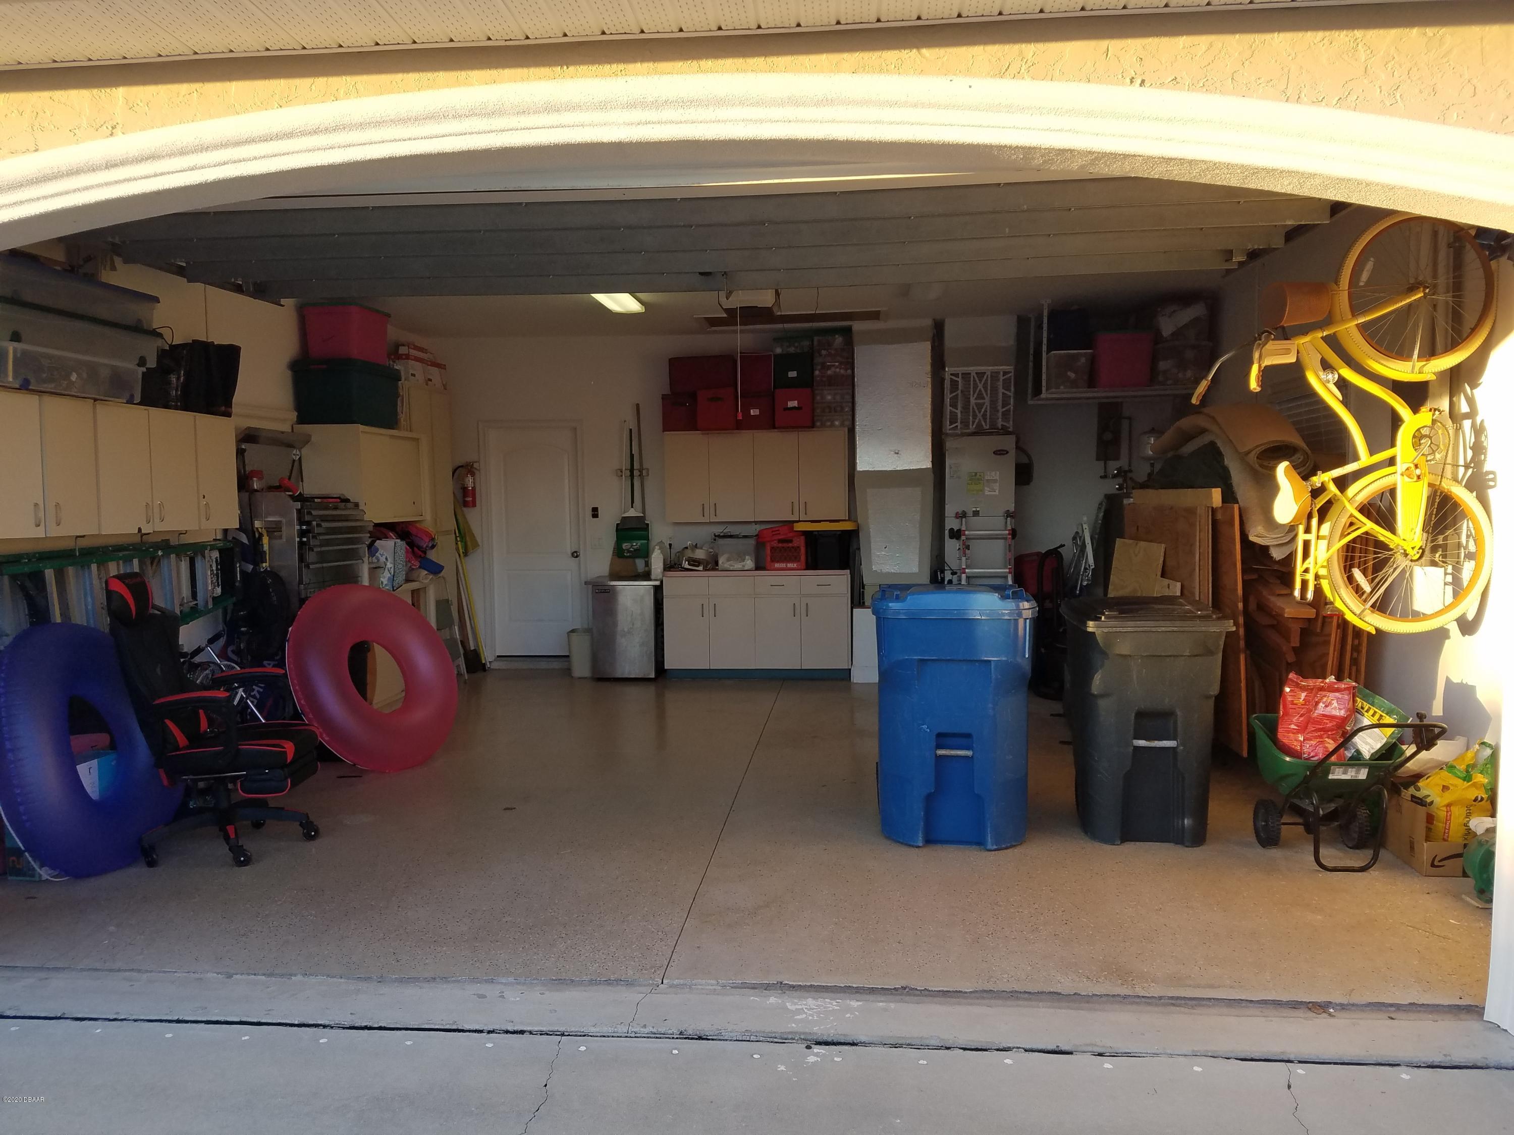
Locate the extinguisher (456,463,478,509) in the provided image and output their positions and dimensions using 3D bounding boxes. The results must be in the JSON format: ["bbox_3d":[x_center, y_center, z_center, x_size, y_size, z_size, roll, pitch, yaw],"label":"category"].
[{"bbox_3d":[-2.574,-0.725,10.101,0.205,0.409,0.130,0,3,5],"label":"extinguisher"}]

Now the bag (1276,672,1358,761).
[{"bbox_3d":[2.338,0.657,4.747,0.320,0.390,0.170,6,1,30],"label":"bag"}]

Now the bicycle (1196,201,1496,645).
[{"bbox_3d":[2.436,-0.570,4.618,1.063,1.693,0.700,0,3,5],"label":"bicycle"}]

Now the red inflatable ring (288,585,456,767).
[{"bbox_3d":[-2.159,0.619,6.464,0.260,1.125,1.125,-27,-9,26],"label":"red inflatable ring"}]

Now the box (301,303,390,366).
[{"bbox_3d":[-2.895,-1.621,8.050,0.406,0.374,0.553,0,3,5],"label":"box"}]

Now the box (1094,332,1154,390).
[{"bbox_3d":[2.785,-1.578,8.831,0.451,0.414,0.570,0,3,5],"label":"box"}]

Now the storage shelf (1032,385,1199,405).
[{"bbox_3d":[2.758,-1.347,8.863,1.160,0.080,0.700,0,3,5],"label":"storage shelf"}]

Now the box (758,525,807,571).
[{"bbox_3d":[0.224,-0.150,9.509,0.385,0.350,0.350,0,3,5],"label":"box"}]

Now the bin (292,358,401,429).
[{"bbox_3d":[-2.859,-1.180,7.959,0.440,0.450,0.790,0,3,5],"label":"bin"}]

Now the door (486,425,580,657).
[{"bbox_3d":[-1.974,-0.231,10.103,0.815,2.030,0.070,0,3,5],"label":"door"}]

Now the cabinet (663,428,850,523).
[{"bbox_3d":[0.011,-0.774,9.758,1.544,0.765,0.380,0,3,5],"label":"cabinet"}]

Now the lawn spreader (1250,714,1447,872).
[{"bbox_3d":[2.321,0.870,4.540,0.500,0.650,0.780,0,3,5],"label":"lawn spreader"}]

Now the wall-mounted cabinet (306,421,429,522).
[{"bbox_3d":[-2.840,-0.651,8.226,0.465,0.643,1.200,0,3,5],"label":"wall-mounted cabinet"}]

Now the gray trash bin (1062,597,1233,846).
[{"bbox_3d":[1.742,0.647,5.149,0.620,1.040,0.770,0,3,9],"label":"gray trash bin"}]

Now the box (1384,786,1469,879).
[{"bbox_3d":[2.769,1.033,4.577,0.335,0.310,0.390,0,3,5],"label":"box"}]

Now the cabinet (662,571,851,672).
[{"bbox_3d":[0.025,0.453,9.643,1.540,0.885,0.610,0,3,5],"label":"cabinet"}]

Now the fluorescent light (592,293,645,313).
[{"bbox_3d":[-0.987,-1.867,7.691,0.250,0.085,1.220,0,3,5],"label":"fluorescent light"}]

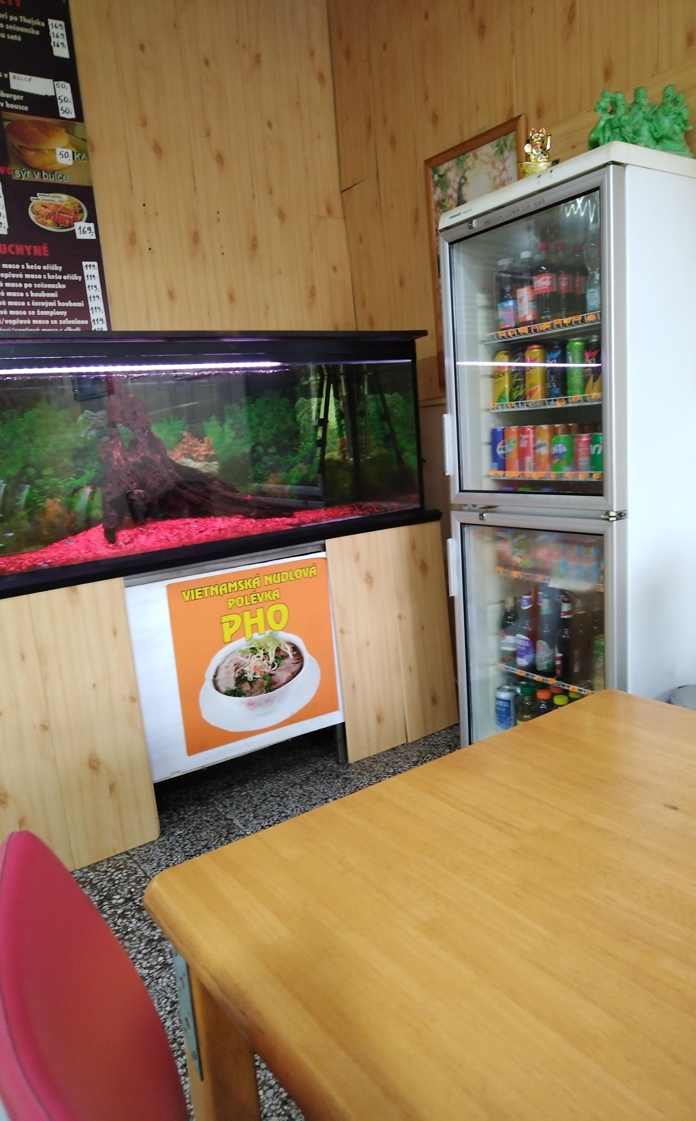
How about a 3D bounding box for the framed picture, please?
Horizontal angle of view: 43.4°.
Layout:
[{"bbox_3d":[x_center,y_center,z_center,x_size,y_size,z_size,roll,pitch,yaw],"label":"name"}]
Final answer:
[{"bbox_3d":[0.458,-1.035,3.056,0.025,0.835,0.485,-11,10,-36],"label":"framed picture"}]

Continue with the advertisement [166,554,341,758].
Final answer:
[{"bbox_3d":[-0.281,0.294,2.804,0.580,0.535,0.010,-11,10,-36],"label":"advertisement"}]

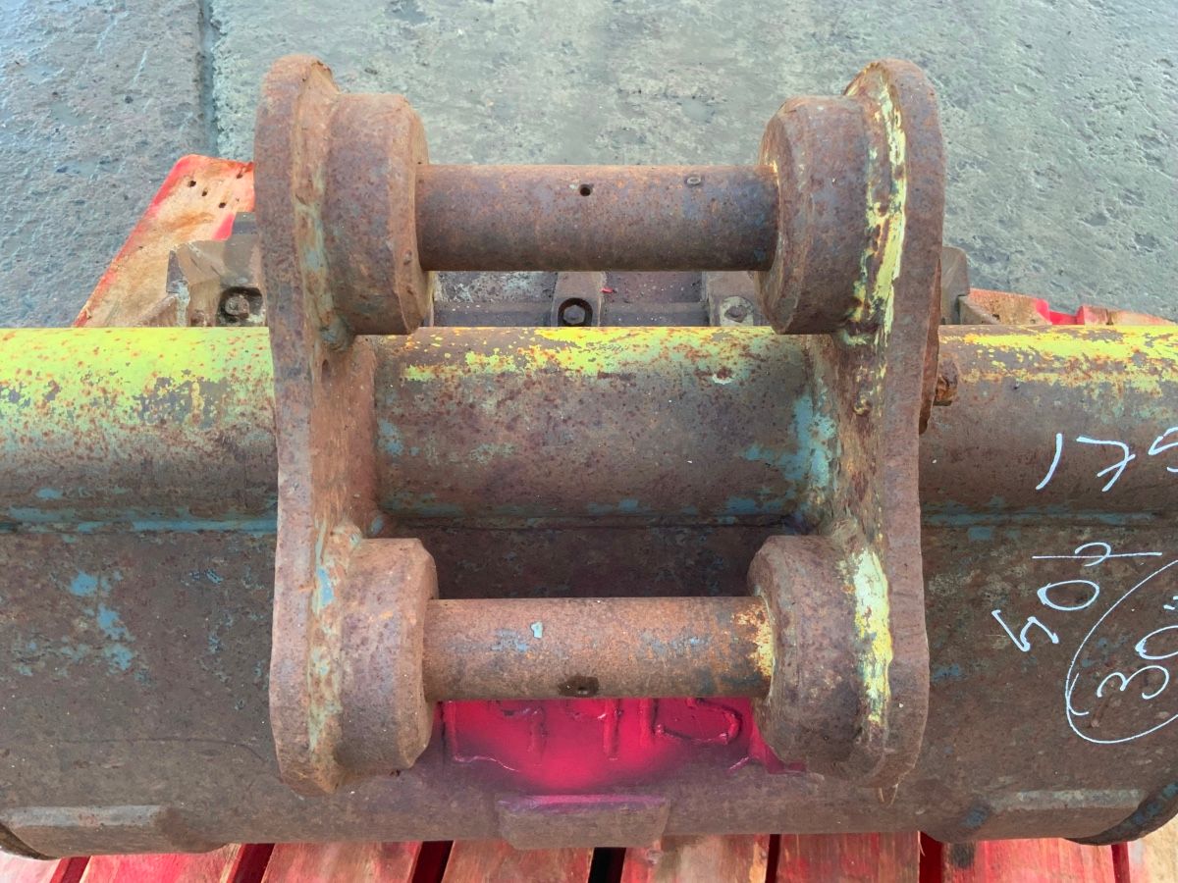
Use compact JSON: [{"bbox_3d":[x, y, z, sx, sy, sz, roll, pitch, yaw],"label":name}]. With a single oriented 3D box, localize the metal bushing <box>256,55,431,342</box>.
[{"bbox_3d":[-0.112,-0.115,0.485,0.058,0.134,0.134,0,55,-1],"label":"metal bushing"}]

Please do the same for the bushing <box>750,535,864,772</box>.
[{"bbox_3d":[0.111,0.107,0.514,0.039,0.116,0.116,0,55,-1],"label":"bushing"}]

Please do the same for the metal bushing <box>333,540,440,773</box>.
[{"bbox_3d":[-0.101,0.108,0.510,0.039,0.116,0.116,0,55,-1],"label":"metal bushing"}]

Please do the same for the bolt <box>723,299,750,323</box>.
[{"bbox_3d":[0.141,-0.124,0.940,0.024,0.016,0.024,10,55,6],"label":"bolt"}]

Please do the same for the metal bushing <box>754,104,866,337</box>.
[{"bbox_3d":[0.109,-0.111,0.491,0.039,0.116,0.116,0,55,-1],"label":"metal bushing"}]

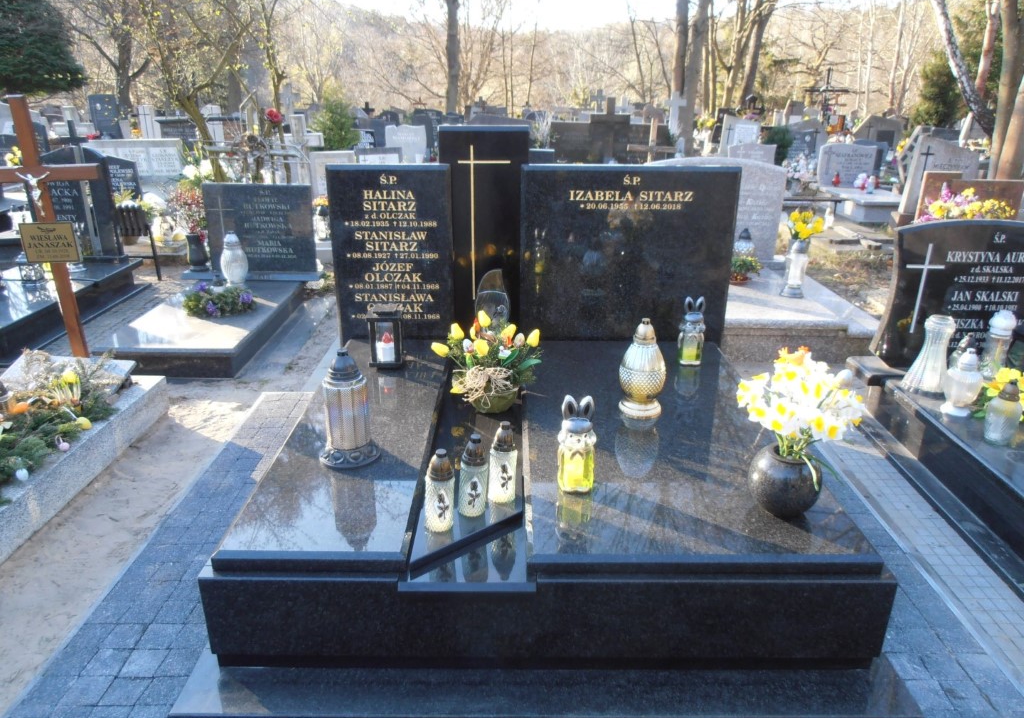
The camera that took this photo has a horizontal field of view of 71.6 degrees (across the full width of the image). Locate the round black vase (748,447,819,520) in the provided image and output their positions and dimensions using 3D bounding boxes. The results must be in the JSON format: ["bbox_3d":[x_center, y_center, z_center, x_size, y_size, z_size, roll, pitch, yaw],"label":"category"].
[{"bbox_3d":[0.751,0.342,1.968,0.200,0.188,0.200,0,23,0],"label":"round black vase"}]

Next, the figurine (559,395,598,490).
[{"bbox_3d":[0.199,0.244,2.138,0.115,0.296,0.102,-1,21,-3],"label":"figurine"}]

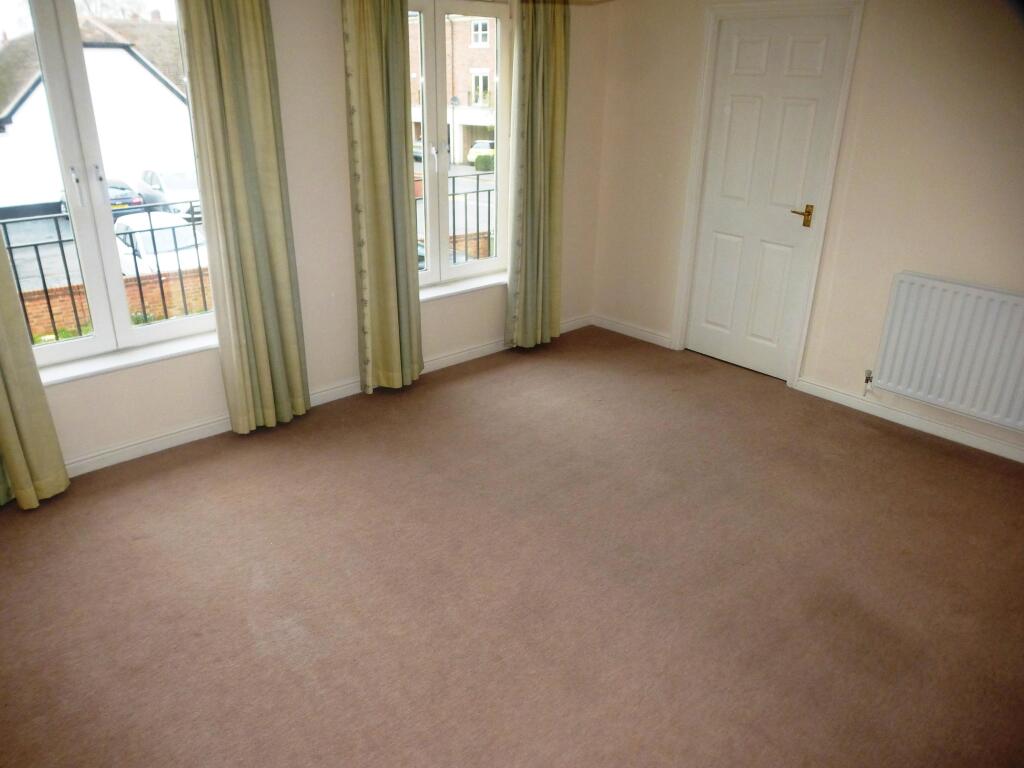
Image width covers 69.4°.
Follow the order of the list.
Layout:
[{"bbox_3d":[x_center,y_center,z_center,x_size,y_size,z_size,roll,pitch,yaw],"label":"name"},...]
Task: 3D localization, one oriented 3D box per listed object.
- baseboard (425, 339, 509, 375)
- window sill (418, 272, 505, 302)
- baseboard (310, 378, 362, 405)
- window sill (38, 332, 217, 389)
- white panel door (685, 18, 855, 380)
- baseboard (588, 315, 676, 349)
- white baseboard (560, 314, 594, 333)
[{"bbox_3d":[-0.284,-0.186,4.637,0.750,0.087,0.020,-19,30,-40],"label":"baseboard"},{"bbox_3d":[-0.337,-0.588,4.551,0.980,0.026,0.235,-19,30,-40],"label":"window sill"},{"bbox_3d":[-0.968,0.041,4.045,0.360,0.087,0.020,-19,30,-40],"label":"baseboard"},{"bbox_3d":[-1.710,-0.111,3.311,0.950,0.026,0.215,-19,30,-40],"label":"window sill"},{"bbox_3d":[1.446,-1.032,4.263,0.040,1.981,0.762,-19,30,-40],"label":"white panel door"},{"bbox_3d":[0.835,-0.369,5.148,0.020,0.087,0.710,-19,30,-40],"label":"baseboard"},{"bbox_3d":[0.454,-0.427,5.268,0.345,0.087,0.020,-19,30,-40],"label":"white baseboard"}]

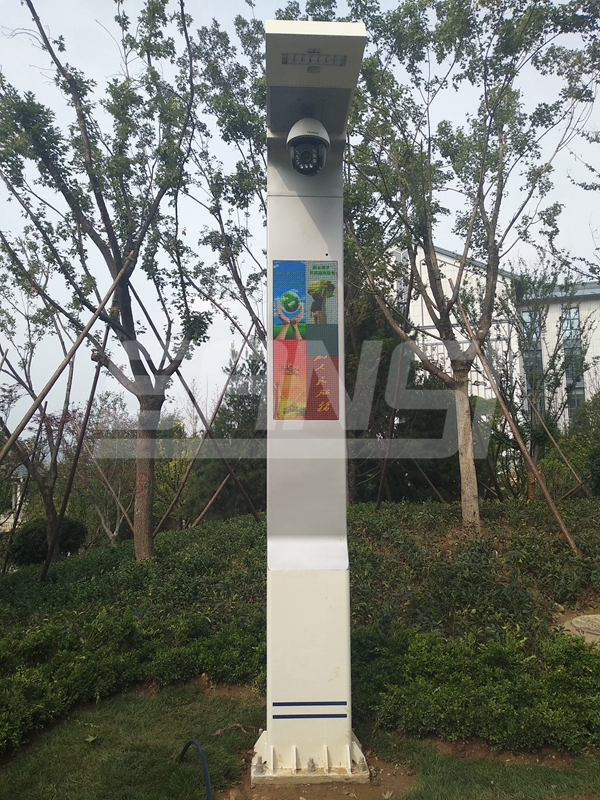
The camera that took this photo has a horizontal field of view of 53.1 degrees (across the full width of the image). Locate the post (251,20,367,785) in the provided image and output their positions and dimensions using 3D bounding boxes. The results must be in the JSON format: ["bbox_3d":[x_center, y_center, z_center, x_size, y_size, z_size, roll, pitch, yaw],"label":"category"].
[{"bbox_3d":[0.048,0.119,2.665,0.524,3.165,0.956,0,-5,-3],"label":"post"}]

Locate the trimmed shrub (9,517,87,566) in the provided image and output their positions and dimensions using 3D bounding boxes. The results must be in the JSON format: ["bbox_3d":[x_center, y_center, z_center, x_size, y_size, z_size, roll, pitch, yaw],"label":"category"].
[{"bbox_3d":[-3.572,2.009,8.500,1.040,0.740,1.020,2,-7,-22],"label":"trimmed shrub"}]

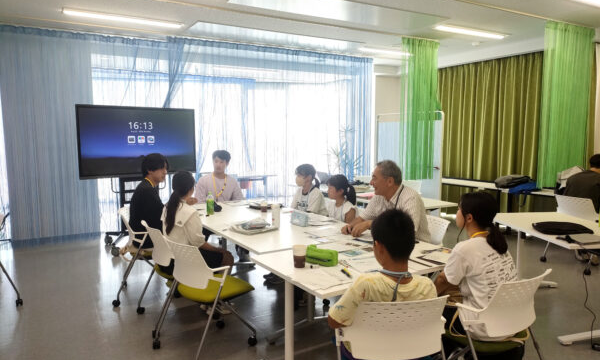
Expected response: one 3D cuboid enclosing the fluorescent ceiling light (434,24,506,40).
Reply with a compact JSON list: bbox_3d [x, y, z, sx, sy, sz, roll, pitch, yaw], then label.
[{"bbox_3d":[2.137,-1.805,5.790,1.260,0.080,0.220,-3,6,-29],"label":"fluorescent ceiling light"}]

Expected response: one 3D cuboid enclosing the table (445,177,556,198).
[{"bbox_3d":[2.974,0.472,6.825,0.620,0.720,1.950,-3,6,-29],"label":"table"}]

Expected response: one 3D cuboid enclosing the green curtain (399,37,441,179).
[{"bbox_3d":[1.614,-0.930,6.309,0.720,1.870,0.120,-3,6,-29],"label":"green curtain"}]

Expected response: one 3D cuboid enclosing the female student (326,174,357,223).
[{"bbox_3d":[0.371,0.501,4.892,0.620,1.120,0.420,-3,6,-28],"label":"female student"}]

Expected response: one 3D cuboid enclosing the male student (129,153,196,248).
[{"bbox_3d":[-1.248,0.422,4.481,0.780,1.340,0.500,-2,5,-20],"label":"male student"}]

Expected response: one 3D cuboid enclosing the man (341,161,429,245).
[{"bbox_3d":[0.663,0.478,3.855,0.750,1.270,0.520,-3,6,-27],"label":"man"}]

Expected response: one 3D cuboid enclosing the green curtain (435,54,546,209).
[{"bbox_3d":[3.219,-0.692,8.287,0.160,2.840,2.350,-3,6,-30],"label":"green curtain"}]

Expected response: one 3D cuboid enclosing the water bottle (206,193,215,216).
[{"bbox_3d":[-0.864,0.226,4.510,0.068,0.210,0.068,0,5,0],"label":"water bottle"}]

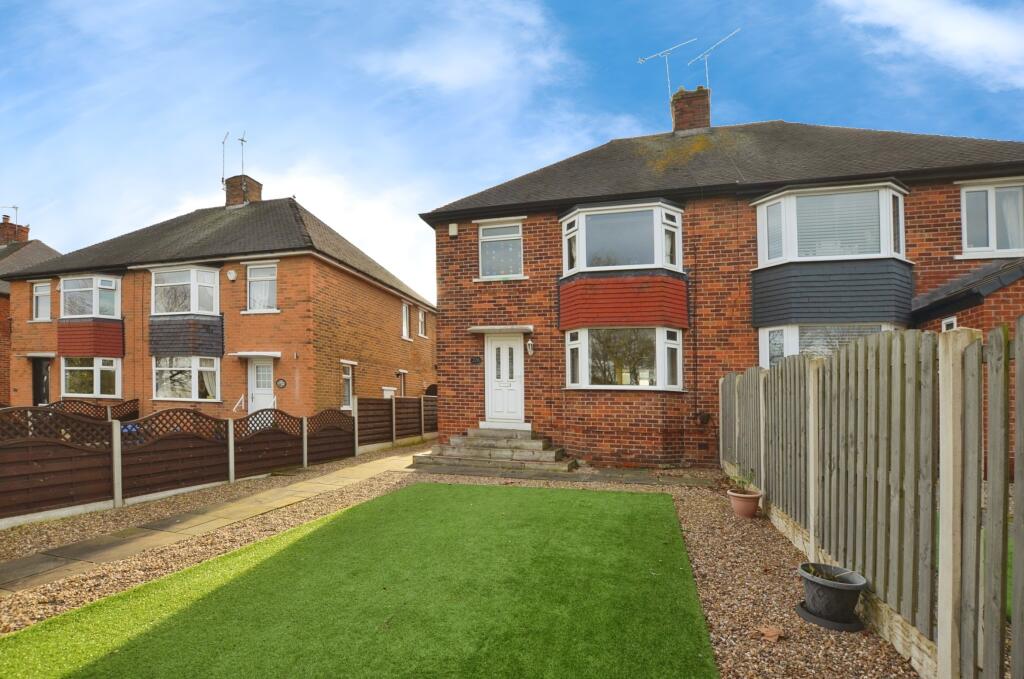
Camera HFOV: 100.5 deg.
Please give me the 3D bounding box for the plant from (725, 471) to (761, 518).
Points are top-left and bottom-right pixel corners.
[{"bbox_3d":[3.002,1.982,5.500,0.450,0.560,0.450,-1,-5,16],"label":"plant"}]

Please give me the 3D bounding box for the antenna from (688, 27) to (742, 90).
[{"bbox_3d":[5.640,-7.658,11.913,0.380,1.275,1.540,4,-6,-33],"label":"antenna"}]

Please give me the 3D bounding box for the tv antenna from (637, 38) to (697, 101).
[{"bbox_3d":[4.423,-7.590,12.152,1.601,1.590,0.380,-3,-6,32],"label":"tv antenna"}]

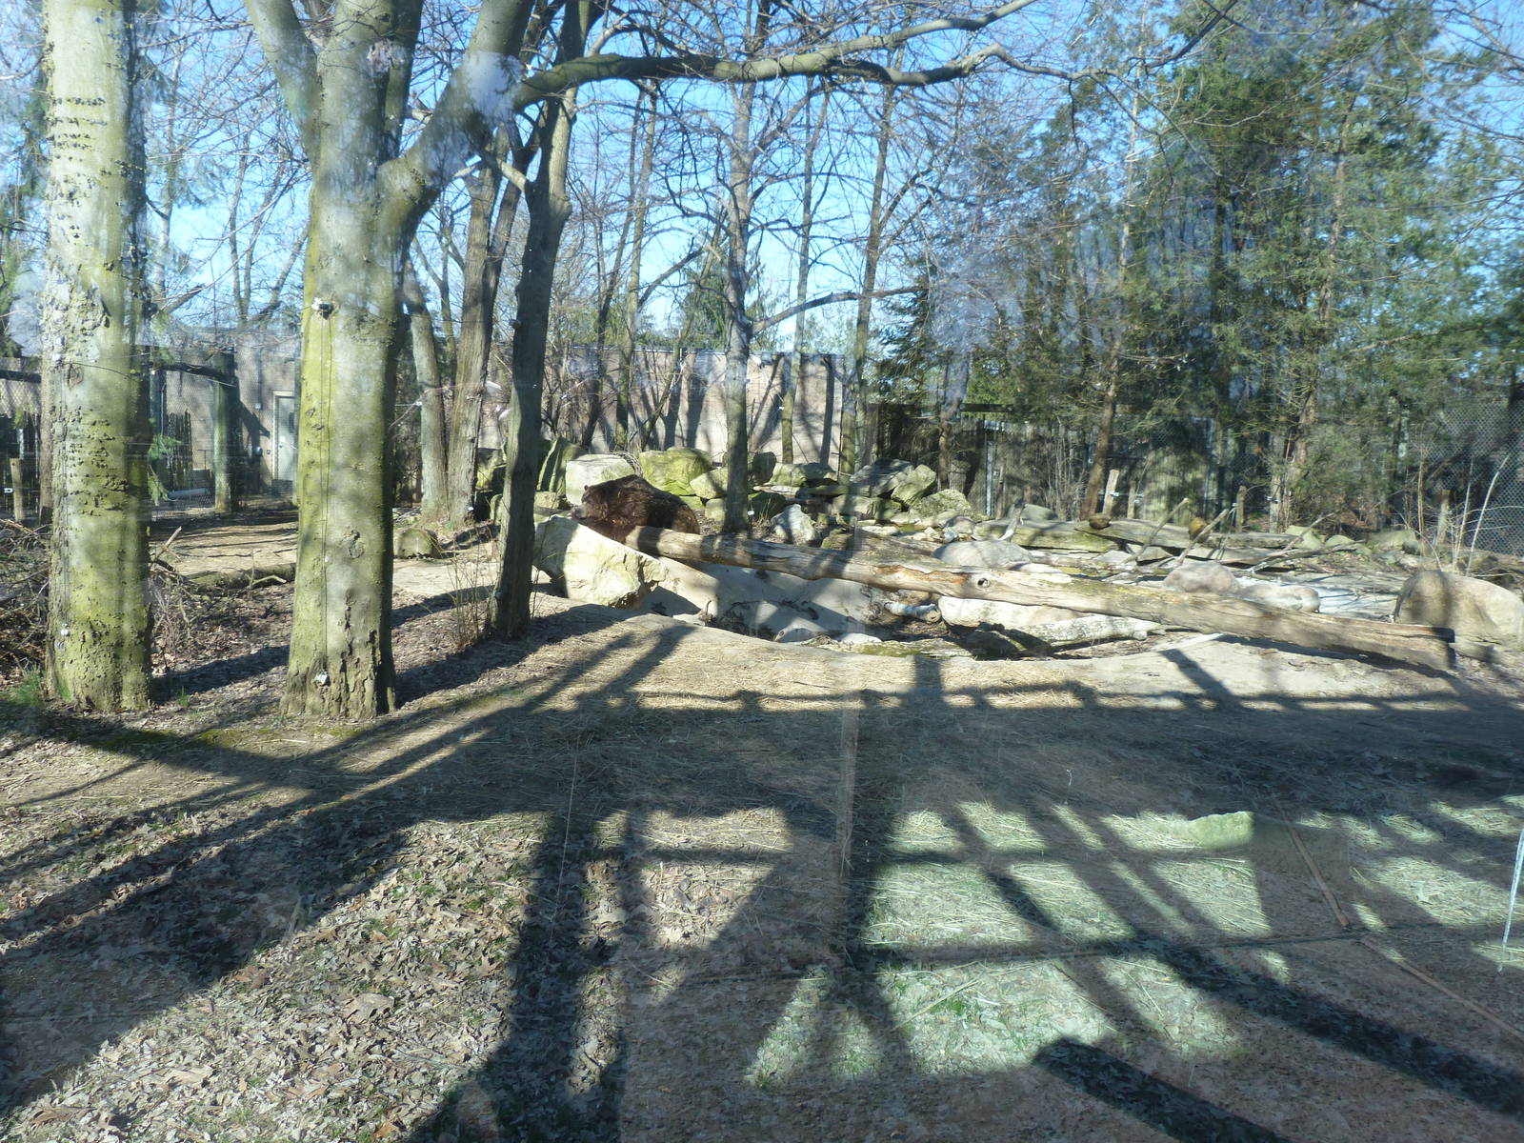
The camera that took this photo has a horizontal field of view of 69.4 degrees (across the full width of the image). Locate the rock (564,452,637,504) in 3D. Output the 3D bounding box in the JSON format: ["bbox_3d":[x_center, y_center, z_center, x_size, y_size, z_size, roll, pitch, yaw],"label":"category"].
[{"bbox_3d":[-2.469,-1.415,16.800,0.996,0.737,0.847,0,8,-8],"label":"rock"}]

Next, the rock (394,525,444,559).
[{"bbox_3d":[-4.722,-0.406,15.000,0.740,0.470,0.600,0,7,0],"label":"rock"}]

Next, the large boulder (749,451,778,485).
[{"bbox_3d":[-0.062,-1.768,19.000,0.620,0.600,0.550,0,7,0],"label":"large boulder"}]

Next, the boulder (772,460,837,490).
[{"bbox_3d":[0.708,-1.600,18.200,1.048,0.428,0.786,1,8,2],"label":"boulder"}]

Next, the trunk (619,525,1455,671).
[{"bbox_3d":[1.866,0.118,9.975,7.421,0.360,0.380,8,10,28],"label":"trunk"}]

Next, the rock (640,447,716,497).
[{"bbox_3d":[-1.340,-1.562,17.200,1.132,0.715,0.905,1,8,-5],"label":"rock"}]

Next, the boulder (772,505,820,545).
[{"bbox_3d":[0.487,-0.667,15.800,0.680,0.560,0.550,0,7,0],"label":"boulder"}]

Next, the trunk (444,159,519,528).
[{"bbox_3d":[-4.008,-3.159,15.700,0.850,5.002,0.700,1,8,-15],"label":"trunk"}]

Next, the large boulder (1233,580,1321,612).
[{"bbox_3d":[5.187,0.276,11.100,0.880,0.380,0.580,0,7,0],"label":"large boulder"}]

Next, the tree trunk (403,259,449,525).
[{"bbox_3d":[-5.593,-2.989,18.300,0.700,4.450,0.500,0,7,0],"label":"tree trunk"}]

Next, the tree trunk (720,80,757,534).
[{"bbox_3d":[-0.341,-3.683,15.800,0.450,6.269,0.420,1,8,-1],"label":"tree trunk"}]

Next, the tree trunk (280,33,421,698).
[{"bbox_3d":[-2.515,-1.153,6.750,0.740,3.968,0.700,-2,9,-20],"label":"tree trunk"}]

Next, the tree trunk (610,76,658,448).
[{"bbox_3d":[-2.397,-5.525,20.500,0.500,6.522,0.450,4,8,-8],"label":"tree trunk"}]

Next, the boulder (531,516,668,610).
[{"bbox_3d":[-1.725,-0.107,11.600,1.420,0.940,1.000,0,7,0],"label":"boulder"}]

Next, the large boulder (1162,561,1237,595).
[{"bbox_3d":[4.777,0.104,12.000,0.820,0.420,0.600,0,7,0],"label":"large boulder"}]

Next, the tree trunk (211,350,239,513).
[{"bbox_3d":[-10.246,-2.669,21.000,0.500,3.100,0.500,0,7,0],"label":"tree trunk"}]

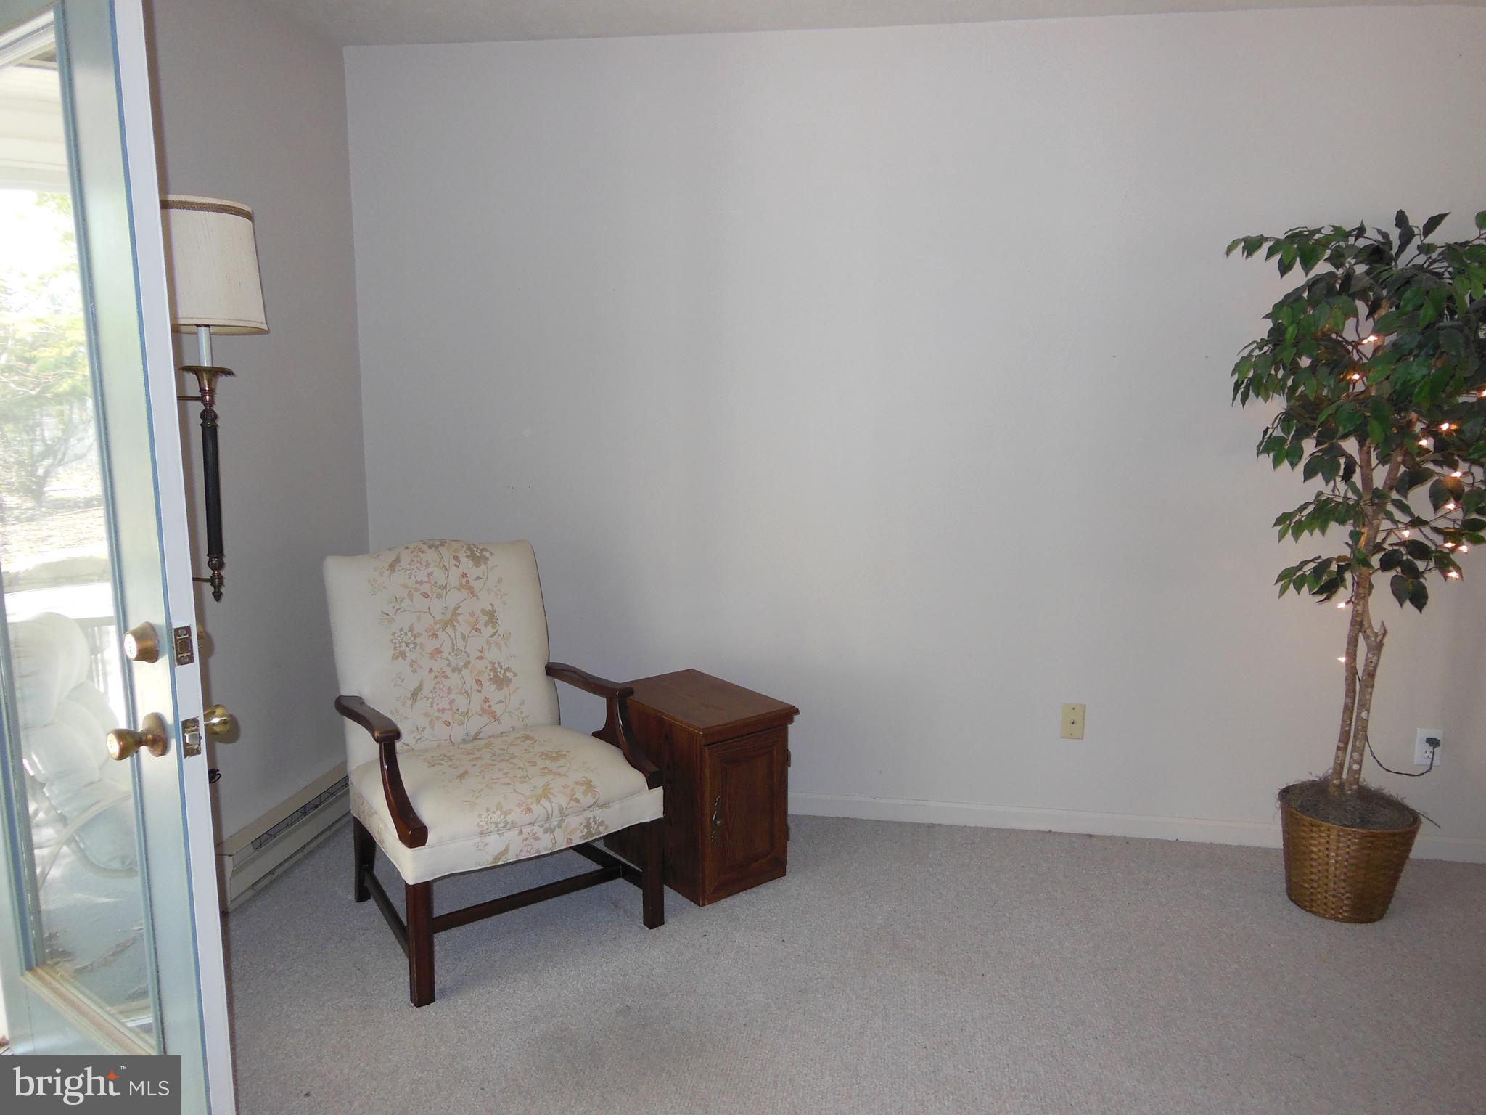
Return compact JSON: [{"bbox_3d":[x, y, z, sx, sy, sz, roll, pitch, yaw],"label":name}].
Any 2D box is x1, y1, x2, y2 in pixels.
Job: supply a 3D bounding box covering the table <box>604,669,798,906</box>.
[{"bbox_3d":[-0.133,0.652,3.148,0.340,0.516,0.490,-8,13,-39],"label":"table"}]

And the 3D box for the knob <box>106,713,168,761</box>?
[{"bbox_3d":[-0.918,0.275,1.622,0.068,0.068,0.066,8,13,37],"label":"knob"}]

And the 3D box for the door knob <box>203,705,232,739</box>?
[{"bbox_3d":[-0.850,0.264,1.708,0.064,0.064,0.068,8,13,37],"label":"door knob"}]

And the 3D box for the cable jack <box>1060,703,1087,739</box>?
[{"bbox_3d":[1.028,0.512,3.340,0.070,0.114,0.011,2,10,9],"label":"cable jack"}]

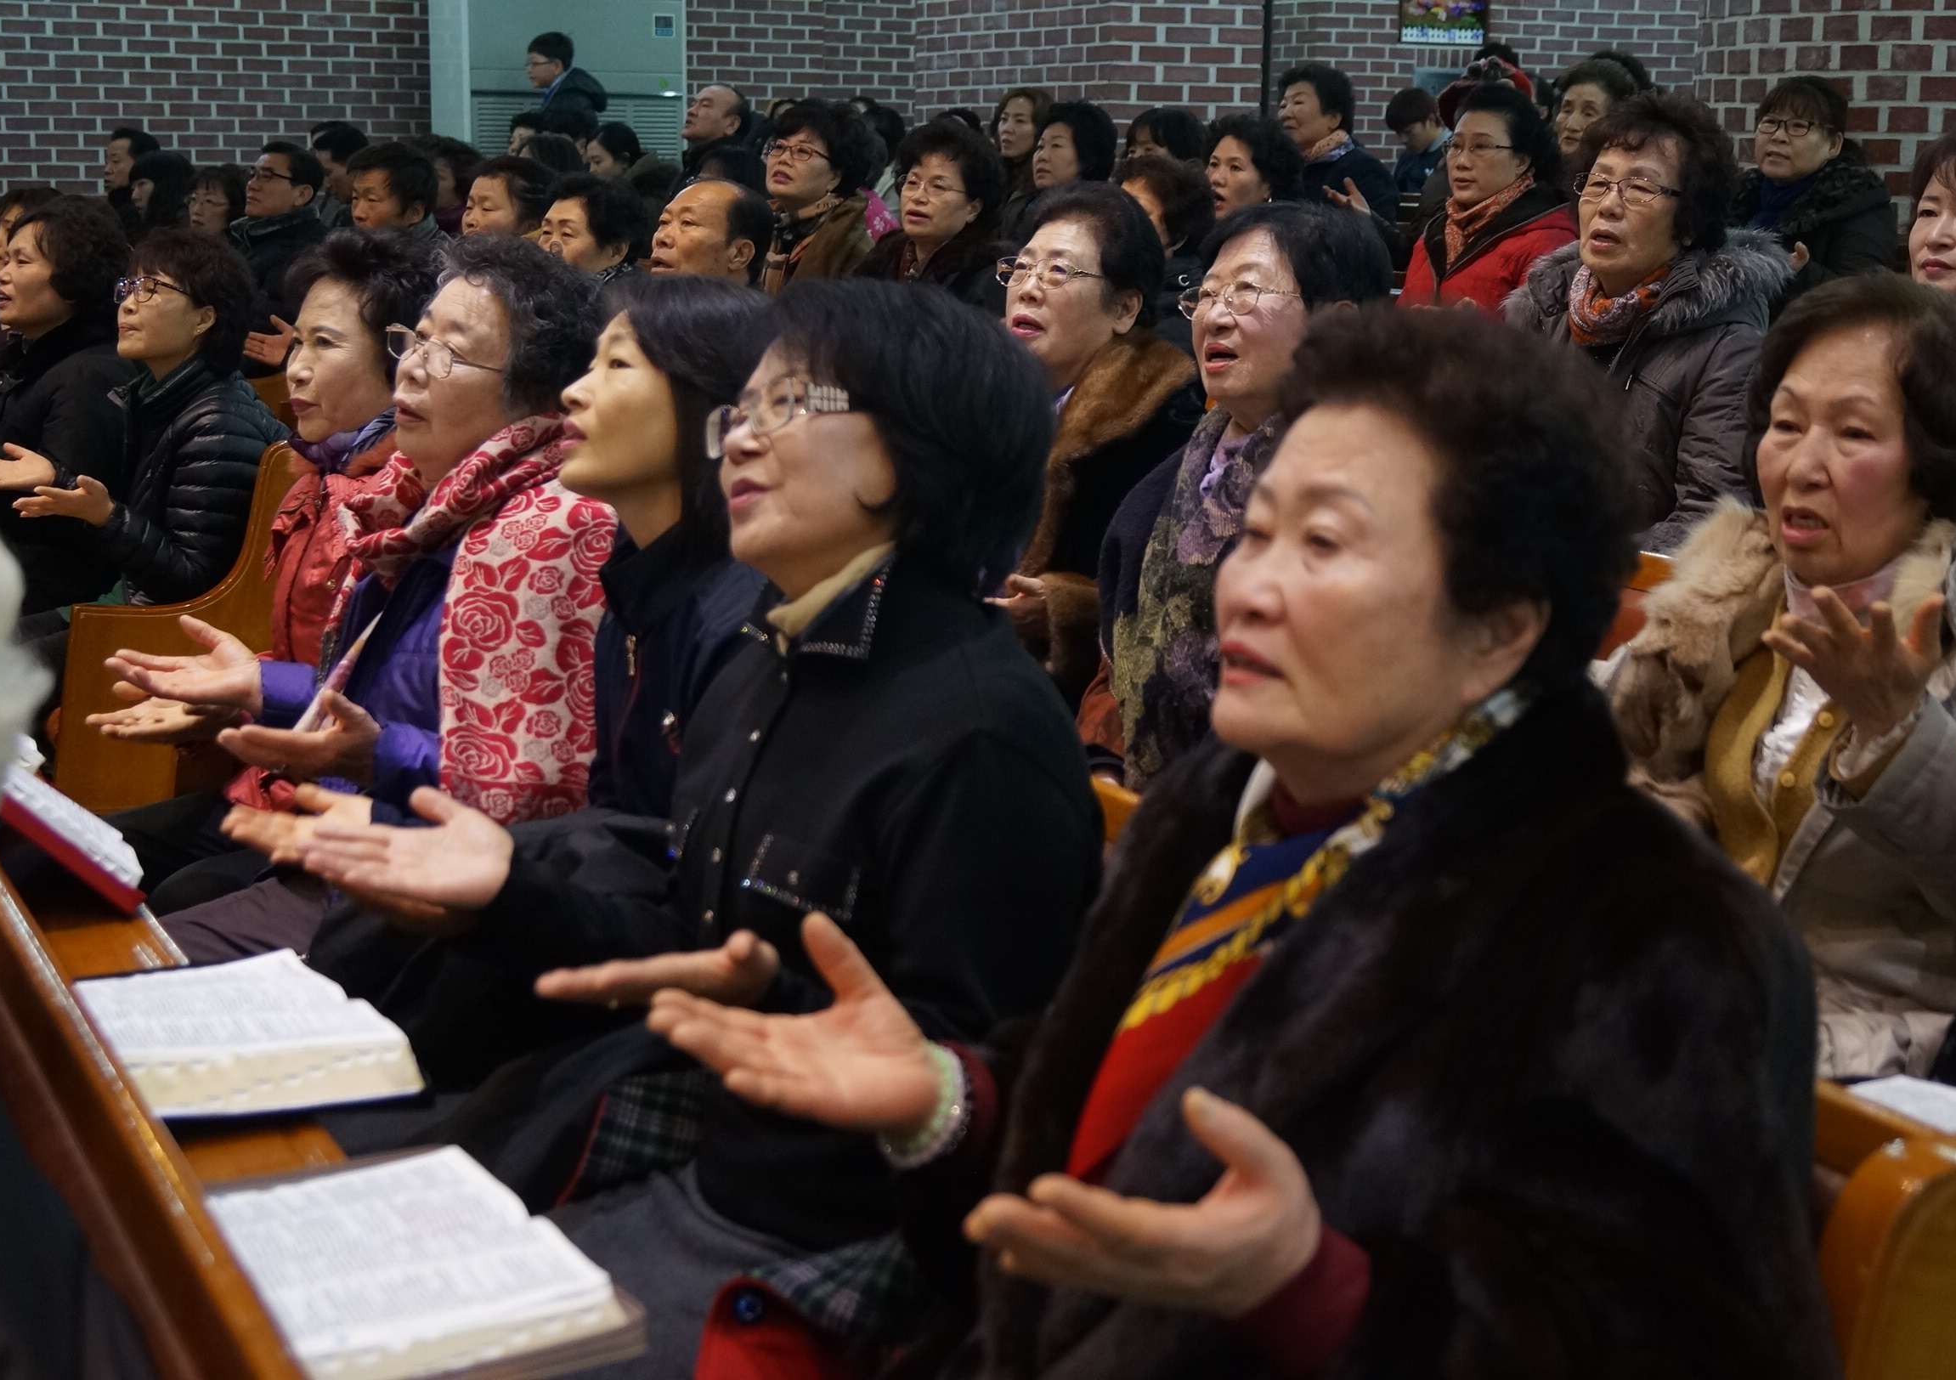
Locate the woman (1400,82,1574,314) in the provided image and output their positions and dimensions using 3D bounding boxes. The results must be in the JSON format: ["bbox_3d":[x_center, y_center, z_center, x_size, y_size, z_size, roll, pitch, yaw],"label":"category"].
[{"bbox_3d":[0.924,-0.548,5.126,0.620,1.240,0.500,-8,15,-36],"label":"woman"}]

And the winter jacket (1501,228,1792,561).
[{"bbox_3d":[0.907,-0.309,3.616,0.430,0.620,0.490,-6,14,-28],"label":"winter jacket"}]

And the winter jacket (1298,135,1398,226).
[{"bbox_3d":[0.982,-1.178,6.888,0.430,0.600,0.480,-6,14,-28],"label":"winter jacket"}]

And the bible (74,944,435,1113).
[{"bbox_3d":[-0.503,0.203,1.688,0.203,0.050,0.305,-6,14,-28],"label":"bible"}]

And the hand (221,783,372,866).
[{"bbox_3d":[-0.570,0.110,2.214,0.135,0.070,0.085,-6,14,-28],"label":"hand"}]

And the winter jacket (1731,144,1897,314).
[{"bbox_3d":[1.736,-0.845,5.552,0.430,0.620,0.490,-6,14,-28],"label":"winter jacket"}]

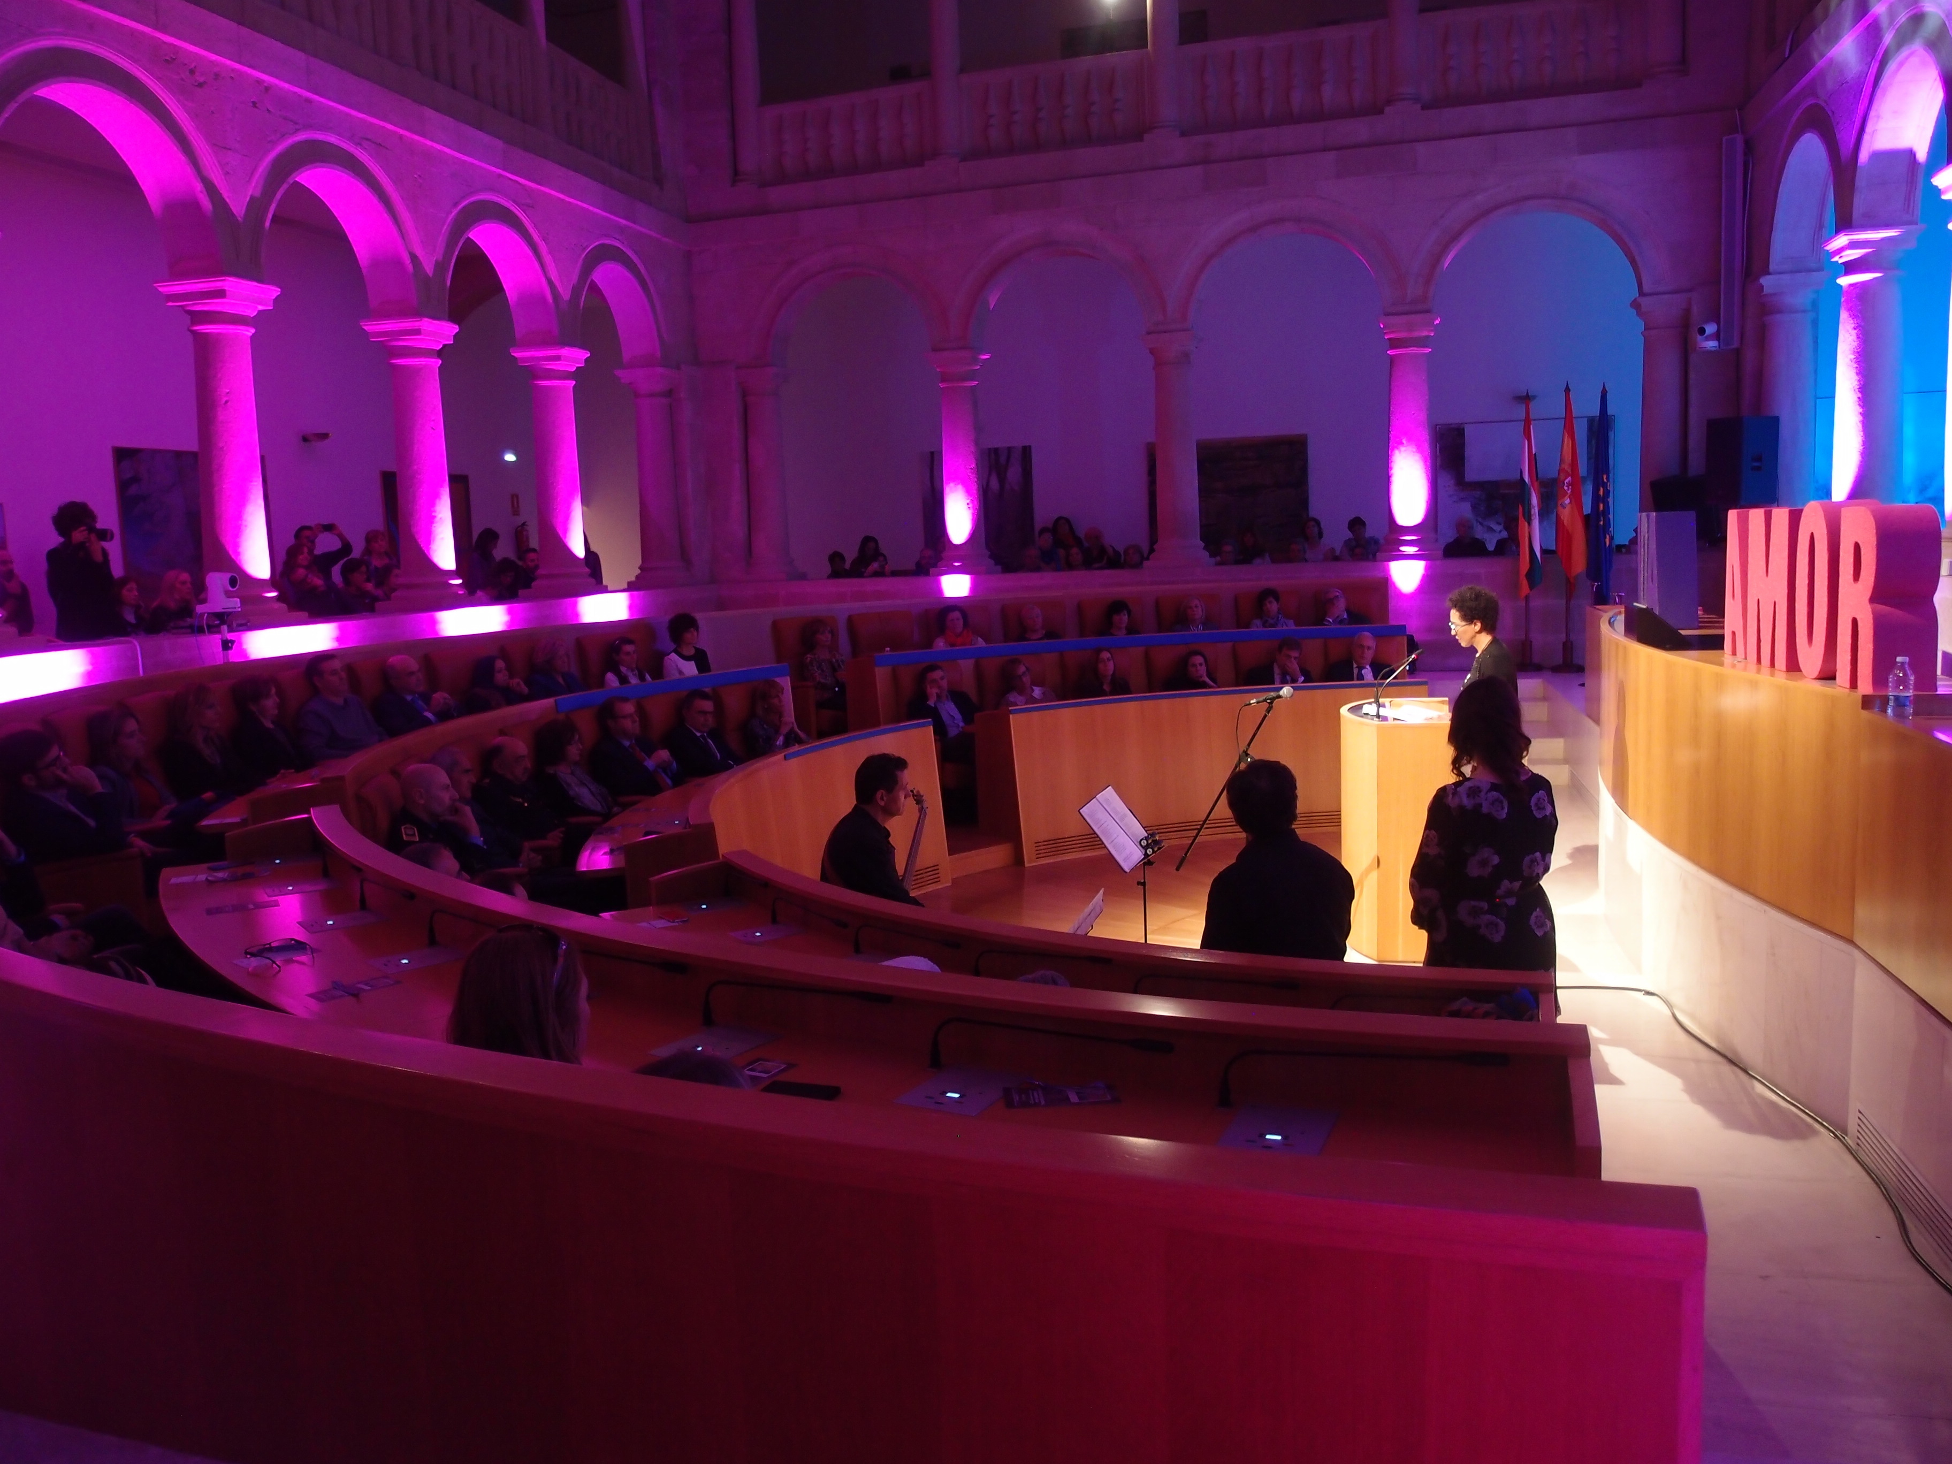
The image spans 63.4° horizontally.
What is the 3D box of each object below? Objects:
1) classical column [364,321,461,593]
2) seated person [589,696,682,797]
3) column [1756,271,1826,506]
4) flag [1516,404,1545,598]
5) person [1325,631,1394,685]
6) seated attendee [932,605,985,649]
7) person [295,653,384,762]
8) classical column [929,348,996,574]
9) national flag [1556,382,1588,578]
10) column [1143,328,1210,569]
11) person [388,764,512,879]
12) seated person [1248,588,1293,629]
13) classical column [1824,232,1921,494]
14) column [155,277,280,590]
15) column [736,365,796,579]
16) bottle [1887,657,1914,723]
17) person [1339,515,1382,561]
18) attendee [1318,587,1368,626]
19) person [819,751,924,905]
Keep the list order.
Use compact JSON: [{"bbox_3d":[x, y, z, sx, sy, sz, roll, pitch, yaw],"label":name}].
[{"bbox_3d":[-4.205,-2.069,11.967,0.550,2.050,0.550,0,7,15],"label":"classical column"},{"bbox_3d":[-1.702,0.410,8.541,0.800,1.200,0.550,0,7,18],"label":"seated person"},{"bbox_3d":[7.061,-2.722,13.569,0.560,2.265,0.560,0,7,16],"label":"column"},{"bbox_3d":[4.558,-1.925,12.982,0.240,1.640,0.200,0,7,18],"label":"flag"},{"bbox_3d":[2.774,-0.120,11.140,0.520,1.166,0.750,-2,7,6],"label":"person"},{"bbox_3d":[-0.122,-0.411,12.847,0.500,1.217,0.750,-4,7,-15],"label":"seated attendee"},{"bbox_3d":[-3.348,0.180,8.718,0.800,1.220,0.550,0,7,15],"label":"person"},{"bbox_3d":[-0.142,-2.733,16.046,0.593,2.253,0.593,-2,7,0],"label":"classical column"},{"bbox_3d":[5.286,-2.211,13.998,0.320,1.800,0.280,0,7,16],"label":"national flag"},{"bbox_3d":[1.784,-2.527,14.104,0.520,2.070,0.520,0,7,18],"label":"column"},{"bbox_3d":[-1.903,0.708,6.287,0.800,1.200,0.550,-4,7,-16],"label":"person"},{"bbox_3d":[2.370,-0.518,12.594,0.520,1.220,0.750,-1,7,5],"label":"seated person"},{"bbox_3d":[6.356,-2.407,11.235,0.593,2.253,0.593,0,7,15],"label":"classical column"},{"bbox_3d":[-4.931,-1.864,10.494,0.593,2.193,0.593,0,7,15],"label":"column"},{"bbox_3d":[-2.240,-2.738,16.914,0.560,2.265,0.560,-2,7,0],"label":"column"},{"bbox_3d":[2.372,-0.110,4.050,0.063,0.168,0.063,0,7,15],"label":"bottle"},{"bbox_3d":[3.967,-1.537,16.283,0.500,1.368,0.650,-1,7,12],"label":"person"},{"bbox_3d":[3.271,-0.660,14.109,0.560,1.240,0.750,-2,7,5],"label":"attendee"},{"bbox_3d":[-0.163,0.693,5.965,0.850,1.265,0.520,-4,7,-14],"label":"person"}]

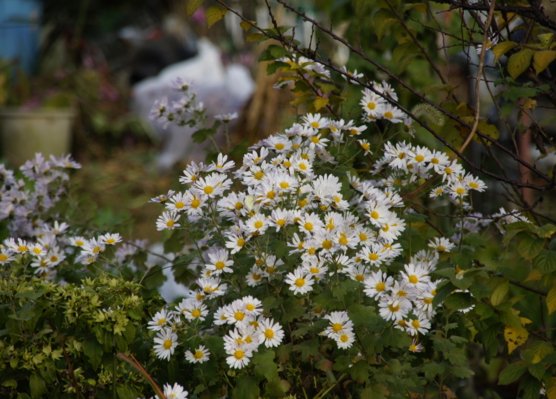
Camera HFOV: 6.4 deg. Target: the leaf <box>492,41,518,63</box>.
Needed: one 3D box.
[{"bbox_3d":[0.346,-0.225,7.600,0.026,0.043,0.020,45,0,6],"label":"leaf"}]

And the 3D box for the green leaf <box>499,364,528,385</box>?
[{"bbox_3d":[0.316,0.233,6.700,0.040,0.029,0.025,0,7,0],"label":"green leaf"}]

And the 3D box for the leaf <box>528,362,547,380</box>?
[{"bbox_3d":[0.392,0.260,7.550,0.027,0.027,0.014,-1,6,-6],"label":"leaf"}]

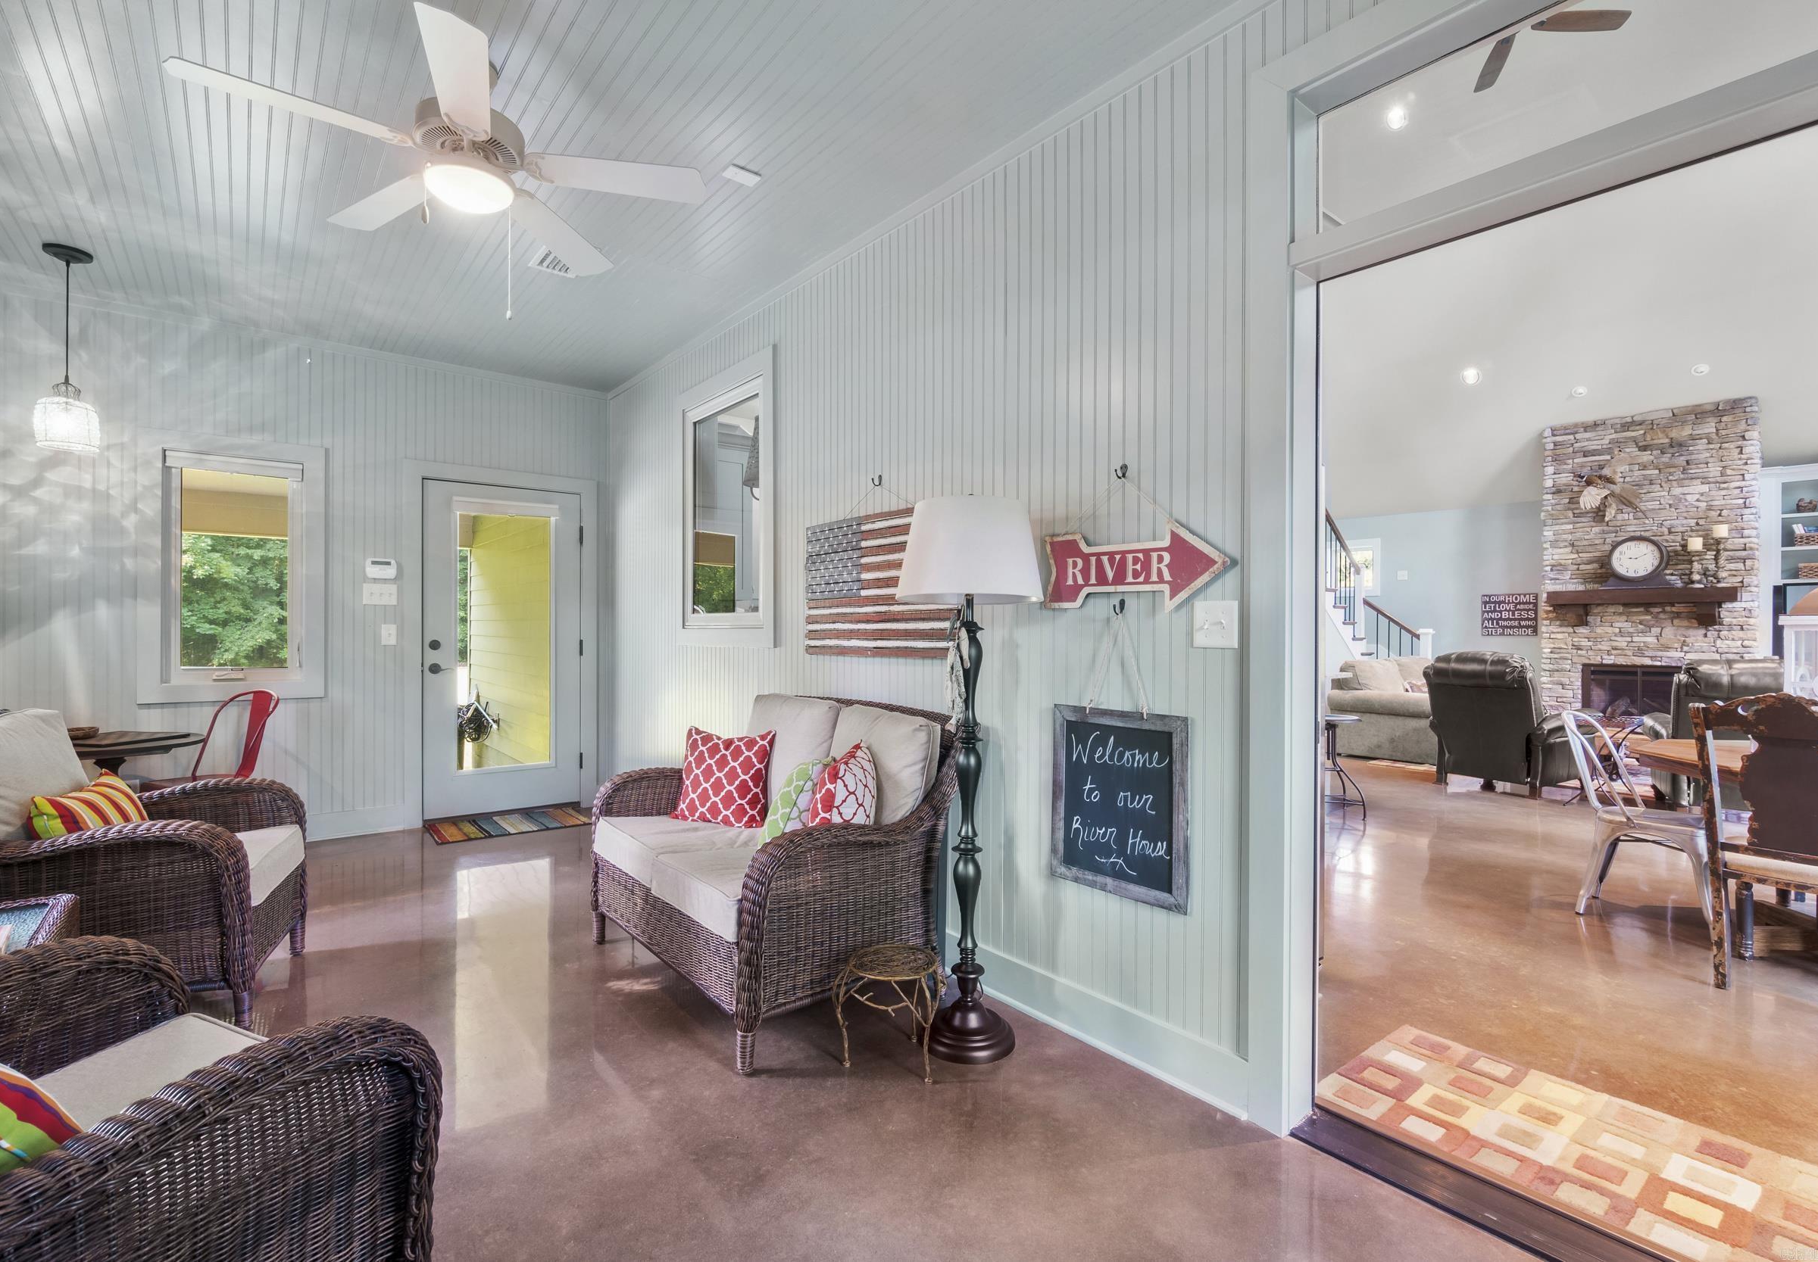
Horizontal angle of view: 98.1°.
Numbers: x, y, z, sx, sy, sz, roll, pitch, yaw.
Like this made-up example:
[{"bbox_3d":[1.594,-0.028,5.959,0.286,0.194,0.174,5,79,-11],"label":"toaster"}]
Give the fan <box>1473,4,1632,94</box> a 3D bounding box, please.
[{"bbox_3d":[3.877,-4.062,5.053,1.300,0.450,1.340,0,0,-40],"label":"fan"}]

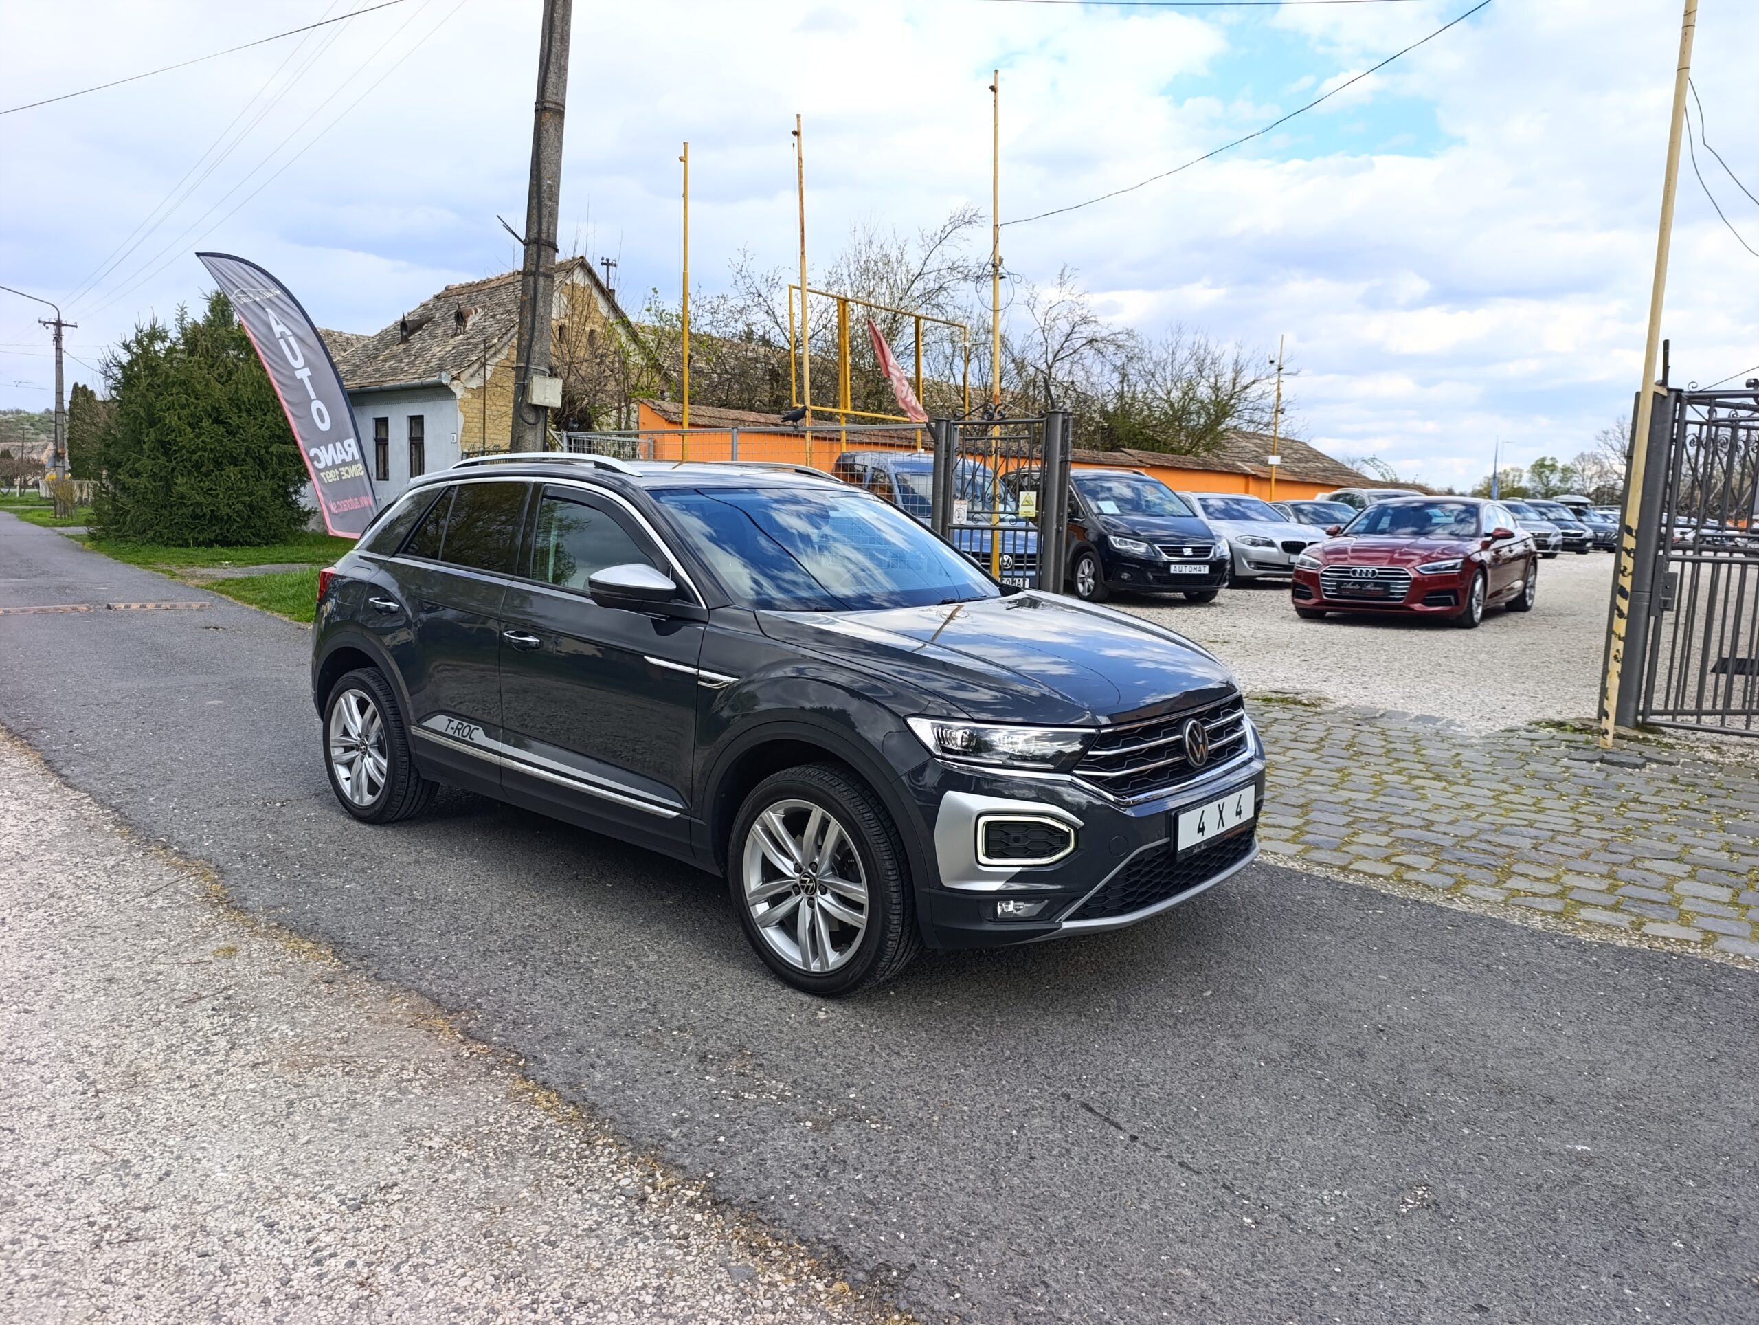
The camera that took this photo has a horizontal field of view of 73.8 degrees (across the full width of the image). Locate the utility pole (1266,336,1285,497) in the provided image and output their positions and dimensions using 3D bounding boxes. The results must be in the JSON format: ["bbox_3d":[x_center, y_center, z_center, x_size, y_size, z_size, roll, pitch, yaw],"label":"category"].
[{"bbox_3d":[8.811,-4.780,26.344,0.300,4.990,0.250,1,8,0],"label":"utility pole"}]

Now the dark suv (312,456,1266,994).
[{"bbox_3d":[-0.624,-0.034,4.725,4.230,1.570,1.880,8,10,39],"label":"dark suv"}]

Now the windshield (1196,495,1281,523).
[{"bbox_3d":[6.117,-2.556,19.700,1.450,0.440,0.780,0,8,-12],"label":"windshield"}]

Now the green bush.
[{"bbox_3d":[-17.159,-6.261,29.919,4.900,6.070,4.800,-3,9,-30],"label":"green bush"}]

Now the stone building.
[{"bbox_3d":[-11.768,-7.498,33.857,10.600,7.470,6.800,9,11,43],"label":"stone building"}]

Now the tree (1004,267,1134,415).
[{"bbox_3d":[4.444,-6.054,28.465,3.400,6.730,3.300,1,8,0],"label":"tree"}]

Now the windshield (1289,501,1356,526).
[{"bbox_3d":[9.168,-2.991,23.700,1.400,0.430,0.760,0,8,-12],"label":"windshield"}]

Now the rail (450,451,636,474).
[{"bbox_3d":[-1.327,-0.769,4.482,1.380,0.100,0.090,8,10,39],"label":"rail"}]

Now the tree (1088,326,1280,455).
[{"bbox_3d":[8.512,-6.375,33.426,5.400,6.180,5.000,1,8,0],"label":"tree"}]

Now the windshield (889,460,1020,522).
[{"bbox_3d":[0.968,-2.028,14.100,1.480,0.620,0.720,-1,8,-14],"label":"windshield"}]

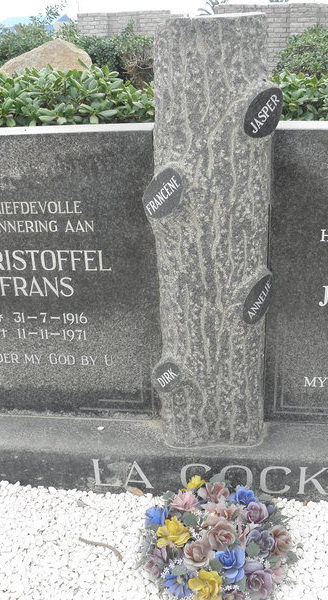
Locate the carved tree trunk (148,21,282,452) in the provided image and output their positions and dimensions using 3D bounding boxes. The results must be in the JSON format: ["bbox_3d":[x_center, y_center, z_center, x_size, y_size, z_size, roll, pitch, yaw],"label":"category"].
[{"bbox_3d":[0.147,-0.151,1.728,0.335,1.200,0.270,1,22,8],"label":"carved tree trunk"}]

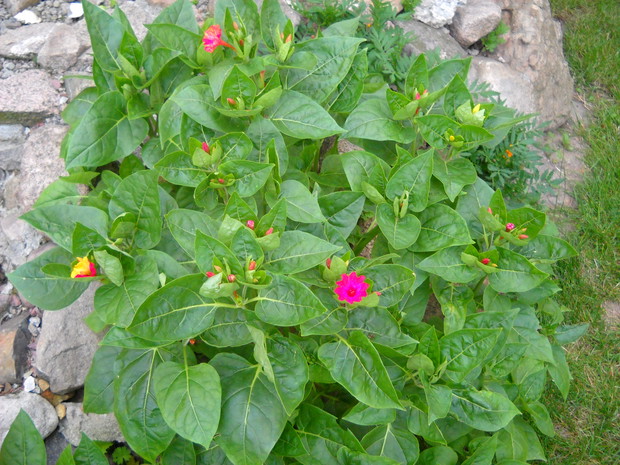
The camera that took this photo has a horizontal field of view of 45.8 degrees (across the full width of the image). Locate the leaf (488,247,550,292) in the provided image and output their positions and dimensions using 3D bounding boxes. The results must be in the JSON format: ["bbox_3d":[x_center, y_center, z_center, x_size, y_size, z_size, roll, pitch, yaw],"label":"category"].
[{"bbox_3d":[0.253,0.045,0.890,0.080,0.020,0.060,6,62,-13],"label":"leaf"}]

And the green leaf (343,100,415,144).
[{"bbox_3d":[0.096,-0.152,1.042,0.107,0.025,0.084,-14,65,-1],"label":"green leaf"}]

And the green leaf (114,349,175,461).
[{"bbox_3d":[-0.195,0.208,0.885,0.081,0.025,0.136,-6,71,5],"label":"green leaf"}]

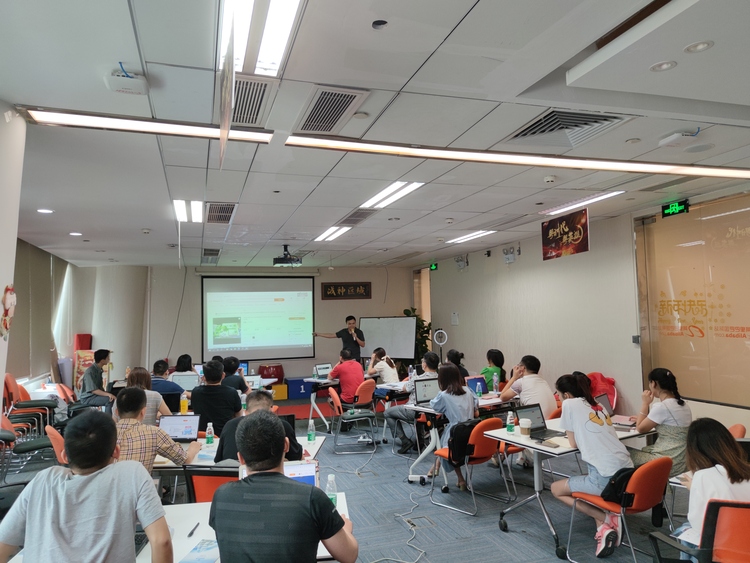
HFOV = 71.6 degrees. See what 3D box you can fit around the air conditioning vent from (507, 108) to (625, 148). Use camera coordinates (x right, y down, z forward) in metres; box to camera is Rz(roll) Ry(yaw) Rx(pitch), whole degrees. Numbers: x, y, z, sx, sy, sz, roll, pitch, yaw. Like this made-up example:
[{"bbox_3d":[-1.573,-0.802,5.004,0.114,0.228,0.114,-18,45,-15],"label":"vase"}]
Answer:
[{"bbox_3d":[1.221,-0.991,3.338,0.610,0.060,0.590,0,-4,-19],"label":"air conditioning vent"}]

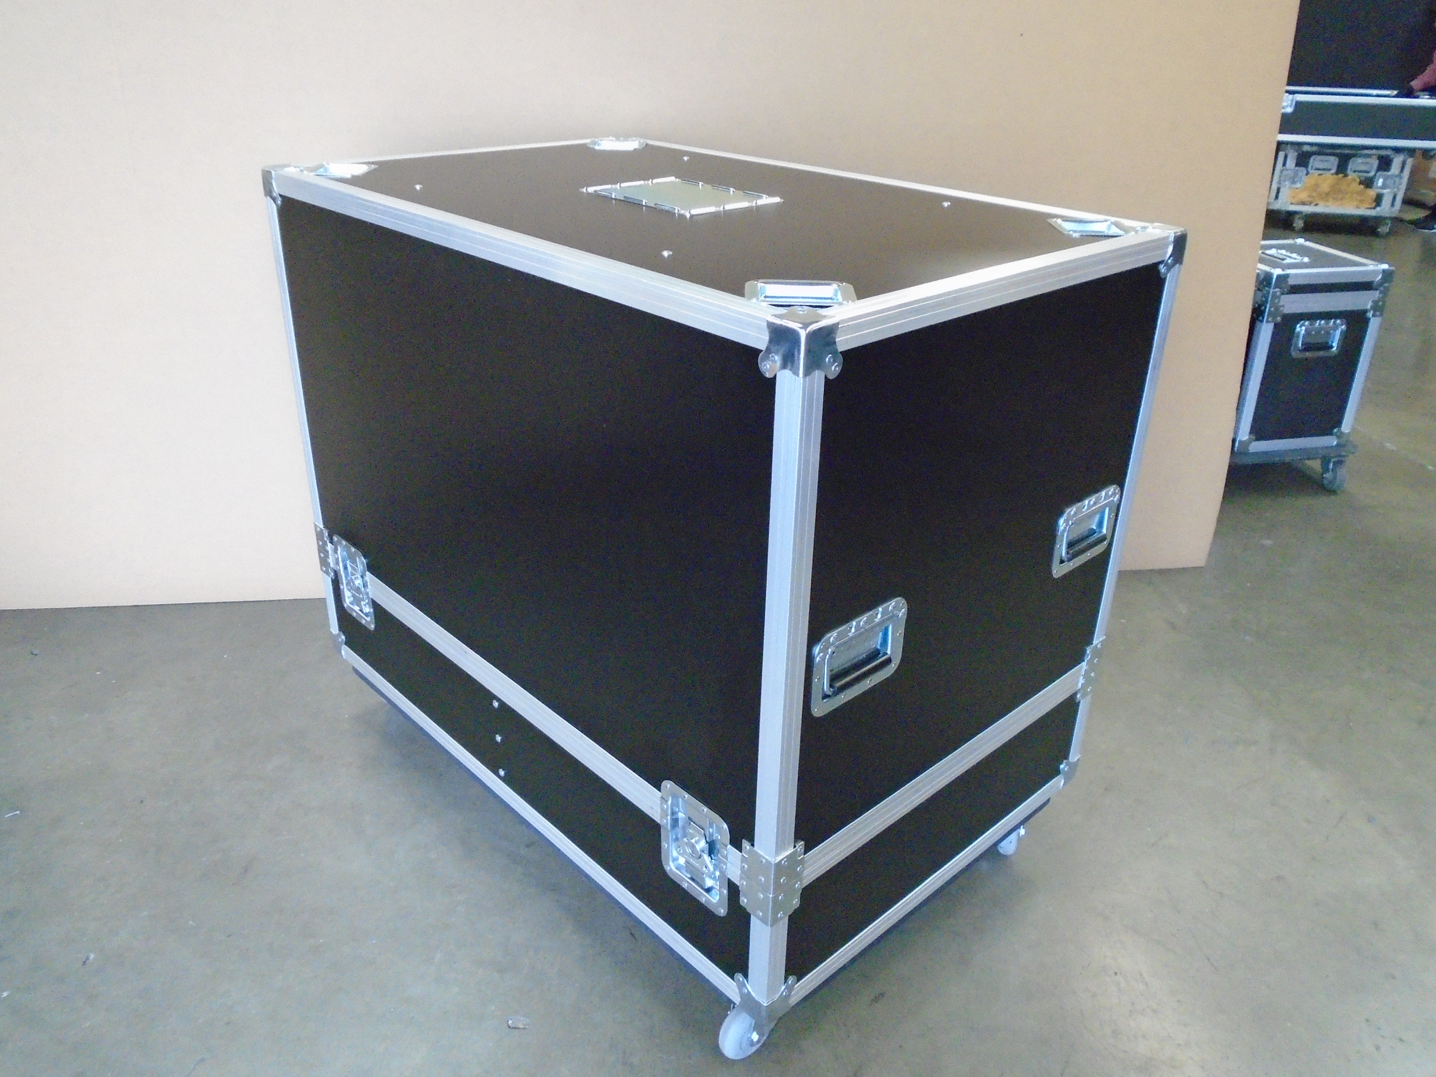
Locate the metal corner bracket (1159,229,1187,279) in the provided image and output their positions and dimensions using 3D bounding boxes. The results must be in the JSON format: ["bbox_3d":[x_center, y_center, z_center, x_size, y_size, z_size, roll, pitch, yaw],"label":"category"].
[{"bbox_3d":[0.571,-0.373,1.400,0.055,0.055,0.055,-22,35,-38],"label":"metal corner bracket"}]

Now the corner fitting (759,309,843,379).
[{"bbox_3d":[0.077,-0.175,0.983,0.055,0.055,0.055,-22,35,-38],"label":"corner fitting"}]

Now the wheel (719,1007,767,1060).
[{"bbox_3d":[0.046,0.660,1.480,0.100,0.108,0.055,-22,35,-38],"label":"wheel"}]

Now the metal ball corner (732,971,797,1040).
[{"bbox_3d":[0.059,0.566,1.357,0.055,0.055,0.055,-22,35,-38],"label":"metal ball corner"}]

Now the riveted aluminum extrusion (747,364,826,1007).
[{"bbox_3d":[0.067,0.203,1.156,0.032,0.841,0.032,-22,35,-38],"label":"riveted aluminum extrusion"}]

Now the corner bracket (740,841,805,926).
[{"bbox_3d":[0.063,0.393,1.266,0.051,0.101,0.051,-22,35,-38],"label":"corner bracket"}]

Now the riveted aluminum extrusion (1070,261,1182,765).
[{"bbox_3d":[0.578,-0.002,1.586,0.032,0.832,0.032,-22,35,-38],"label":"riveted aluminum extrusion"}]

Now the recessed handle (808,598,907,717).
[{"bbox_3d":[0.153,0.127,1.190,0.156,0.108,0.025,-22,35,-38],"label":"recessed handle"}]

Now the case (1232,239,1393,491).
[{"bbox_3d":[1.681,-0.527,3.330,0.392,0.690,0.417,-4,27,-11],"label":"case"}]

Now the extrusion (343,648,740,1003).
[{"bbox_3d":[-0.327,0.391,1.712,0.032,0.032,1.117,-22,35,-38],"label":"extrusion"}]

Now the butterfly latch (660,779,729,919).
[{"bbox_3d":[-0.026,0.380,1.333,0.022,0.154,0.125,-22,35,-38],"label":"butterfly latch"}]

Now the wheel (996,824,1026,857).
[{"bbox_3d":[0.487,0.489,1.842,0.055,0.108,0.100,1,27,-1],"label":"wheel"}]

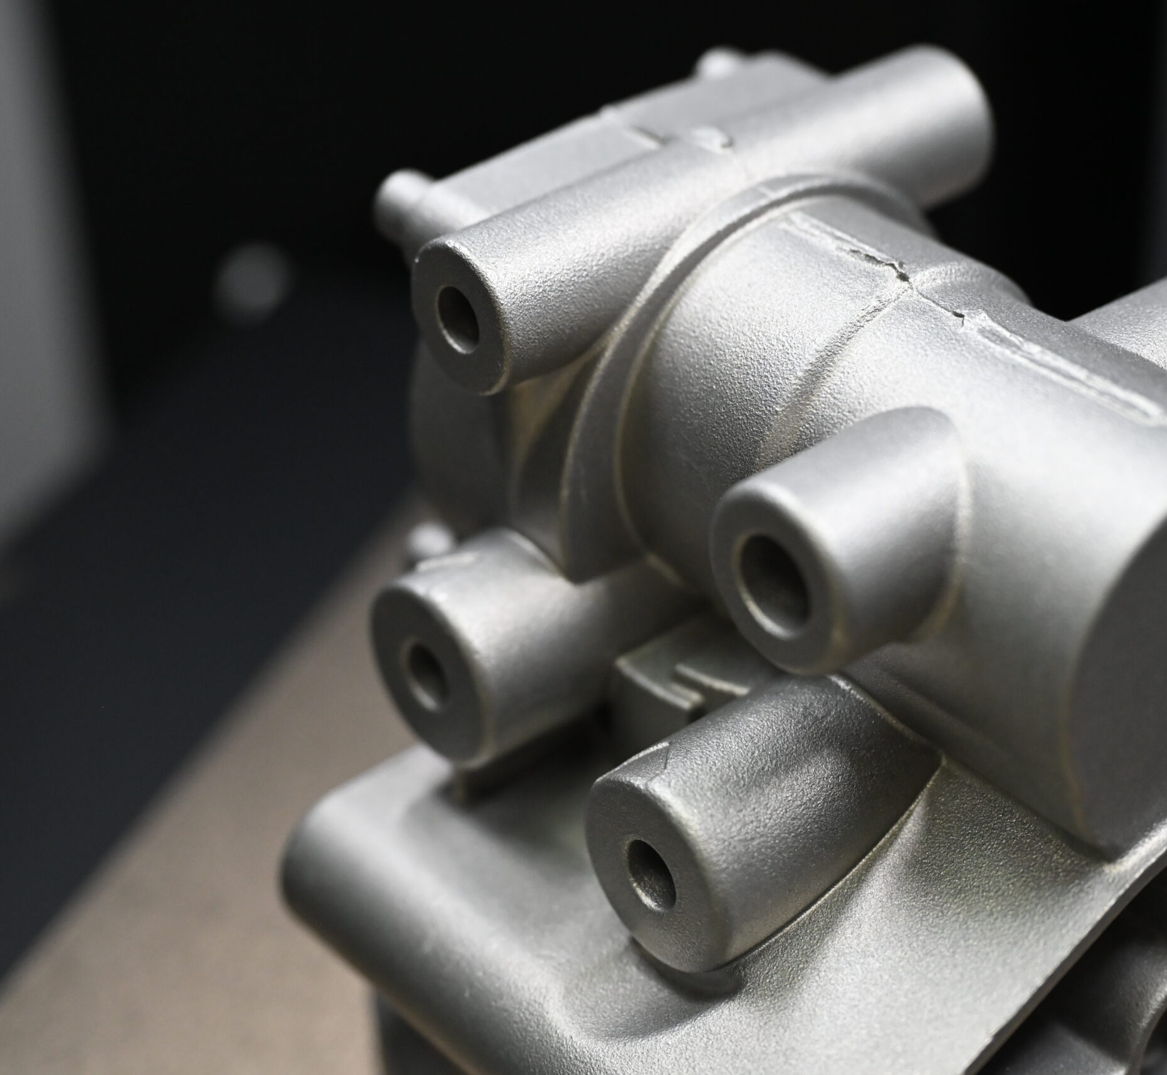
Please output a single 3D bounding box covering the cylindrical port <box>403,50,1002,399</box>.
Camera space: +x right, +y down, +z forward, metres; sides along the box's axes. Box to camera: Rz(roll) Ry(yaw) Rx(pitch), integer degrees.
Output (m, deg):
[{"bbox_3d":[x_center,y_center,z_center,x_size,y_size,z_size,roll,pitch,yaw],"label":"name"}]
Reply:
[{"bbox_3d":[0.023,-0.057,0.487,0.110,0.027,0.027,-25,39,-30],"label":"cylindrical port"}]

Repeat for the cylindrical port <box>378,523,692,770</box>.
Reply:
[{"bbox_3d":[-0.007,0.012,0.386,0.036,0.028,0.028,-25,39,-30],"label":"cylindrical port"}]

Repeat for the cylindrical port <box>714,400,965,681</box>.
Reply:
[{"bbox_3d":[0.042,0.001,0.431,0.034,0.031,0.031,-25,39,-30],"label":"cylindrical port"}]

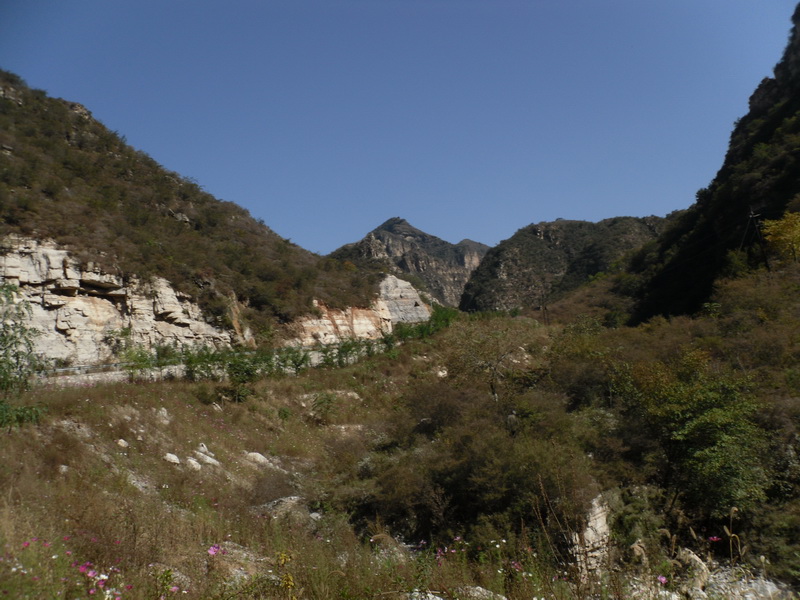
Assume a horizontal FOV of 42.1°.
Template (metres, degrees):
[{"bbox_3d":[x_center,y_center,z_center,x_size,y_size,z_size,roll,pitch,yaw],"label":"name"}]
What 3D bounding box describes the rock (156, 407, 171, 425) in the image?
[{"bbox_3d":[-9.324,4.553,41.000,0.520,0.640,0.480,0,-3,0],"label":"rock"}]

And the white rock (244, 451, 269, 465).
[{"bbox_3d":[-3.988,4.420,29.000,0.620,0.370,0.480,0,-3,0],"label":"white rock"}]

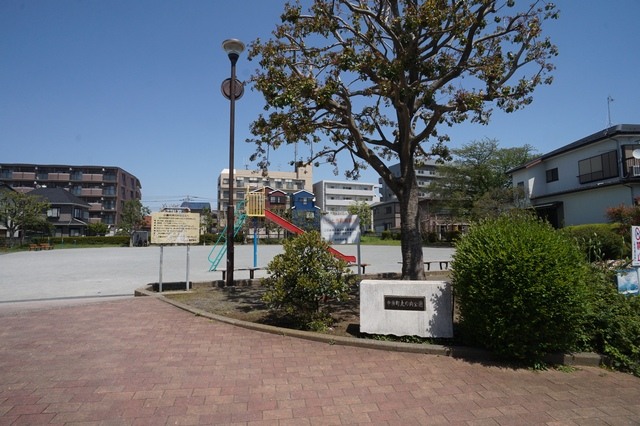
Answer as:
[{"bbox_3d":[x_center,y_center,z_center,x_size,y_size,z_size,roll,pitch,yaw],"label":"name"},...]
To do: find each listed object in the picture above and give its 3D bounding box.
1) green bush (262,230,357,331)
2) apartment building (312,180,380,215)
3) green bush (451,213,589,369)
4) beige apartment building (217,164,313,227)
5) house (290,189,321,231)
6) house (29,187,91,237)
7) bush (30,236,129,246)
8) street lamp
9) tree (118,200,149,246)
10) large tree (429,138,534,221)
[{"bbox_3d":[-0.150,0.738,5.066,1.120,1.080,1.100,0,-3,0],"label":"green bush"},{"bbox_3d":[7.000,-0.002,118.704,16.800,15.900,11.000,1,-4,-20],"label":"apartment building"},{"bbox_3d":[2.040,0.672,4.368,1.320,1.370,1.300,0,-3,0],"label":"green bush"},{"bbox_3d":[-15.200,-3.700,116.500,25.000,17.300,10.500,1,-4,-20],"label":"beige apartment building"},{"bbox_3d":[-3.000,0.901,78.582,5.100,9.400,8.000,1,-3,-14],"label":"house"},{"bbox_3d":[-37.600,0.546,60.572,7.900,8.000,7.200,1,-3,-10],"label":"house"},{"bbox_3d":[-30.000,3.551,52.883,12.500,1.100,1.000,1,-3,-10],"label":"bush"},{"bbox_3d":[-1.690,-0.966,8.120,0.420,4.720,0.420,0,-3,0],"label":"street lamp"},{"bbox_3d":[-21.750,1.105,50.021,3.500,5.650,3.500,0,-3,0],"label":"tree"},{"bbox_3d":[17.200,-2.067,44.197,10.800,11.300,10.300,0,-3,0],"label":"large tree"}]

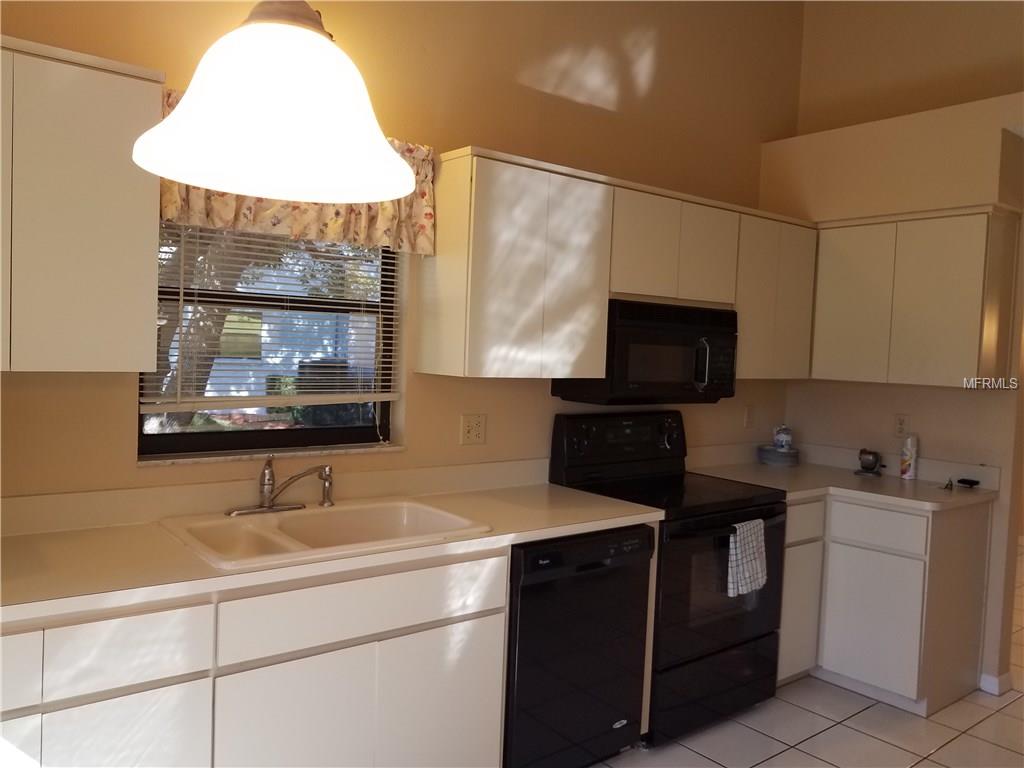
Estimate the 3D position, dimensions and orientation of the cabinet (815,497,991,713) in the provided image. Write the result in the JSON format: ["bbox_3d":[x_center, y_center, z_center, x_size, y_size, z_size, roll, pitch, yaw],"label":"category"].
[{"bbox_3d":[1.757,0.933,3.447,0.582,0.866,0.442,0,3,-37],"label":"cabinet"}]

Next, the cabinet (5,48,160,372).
[{"bbox_3d":[-1.117,-0.401,1.977,0.315,0.728,0.335,0,3,-37],"label":"cabinet"}]

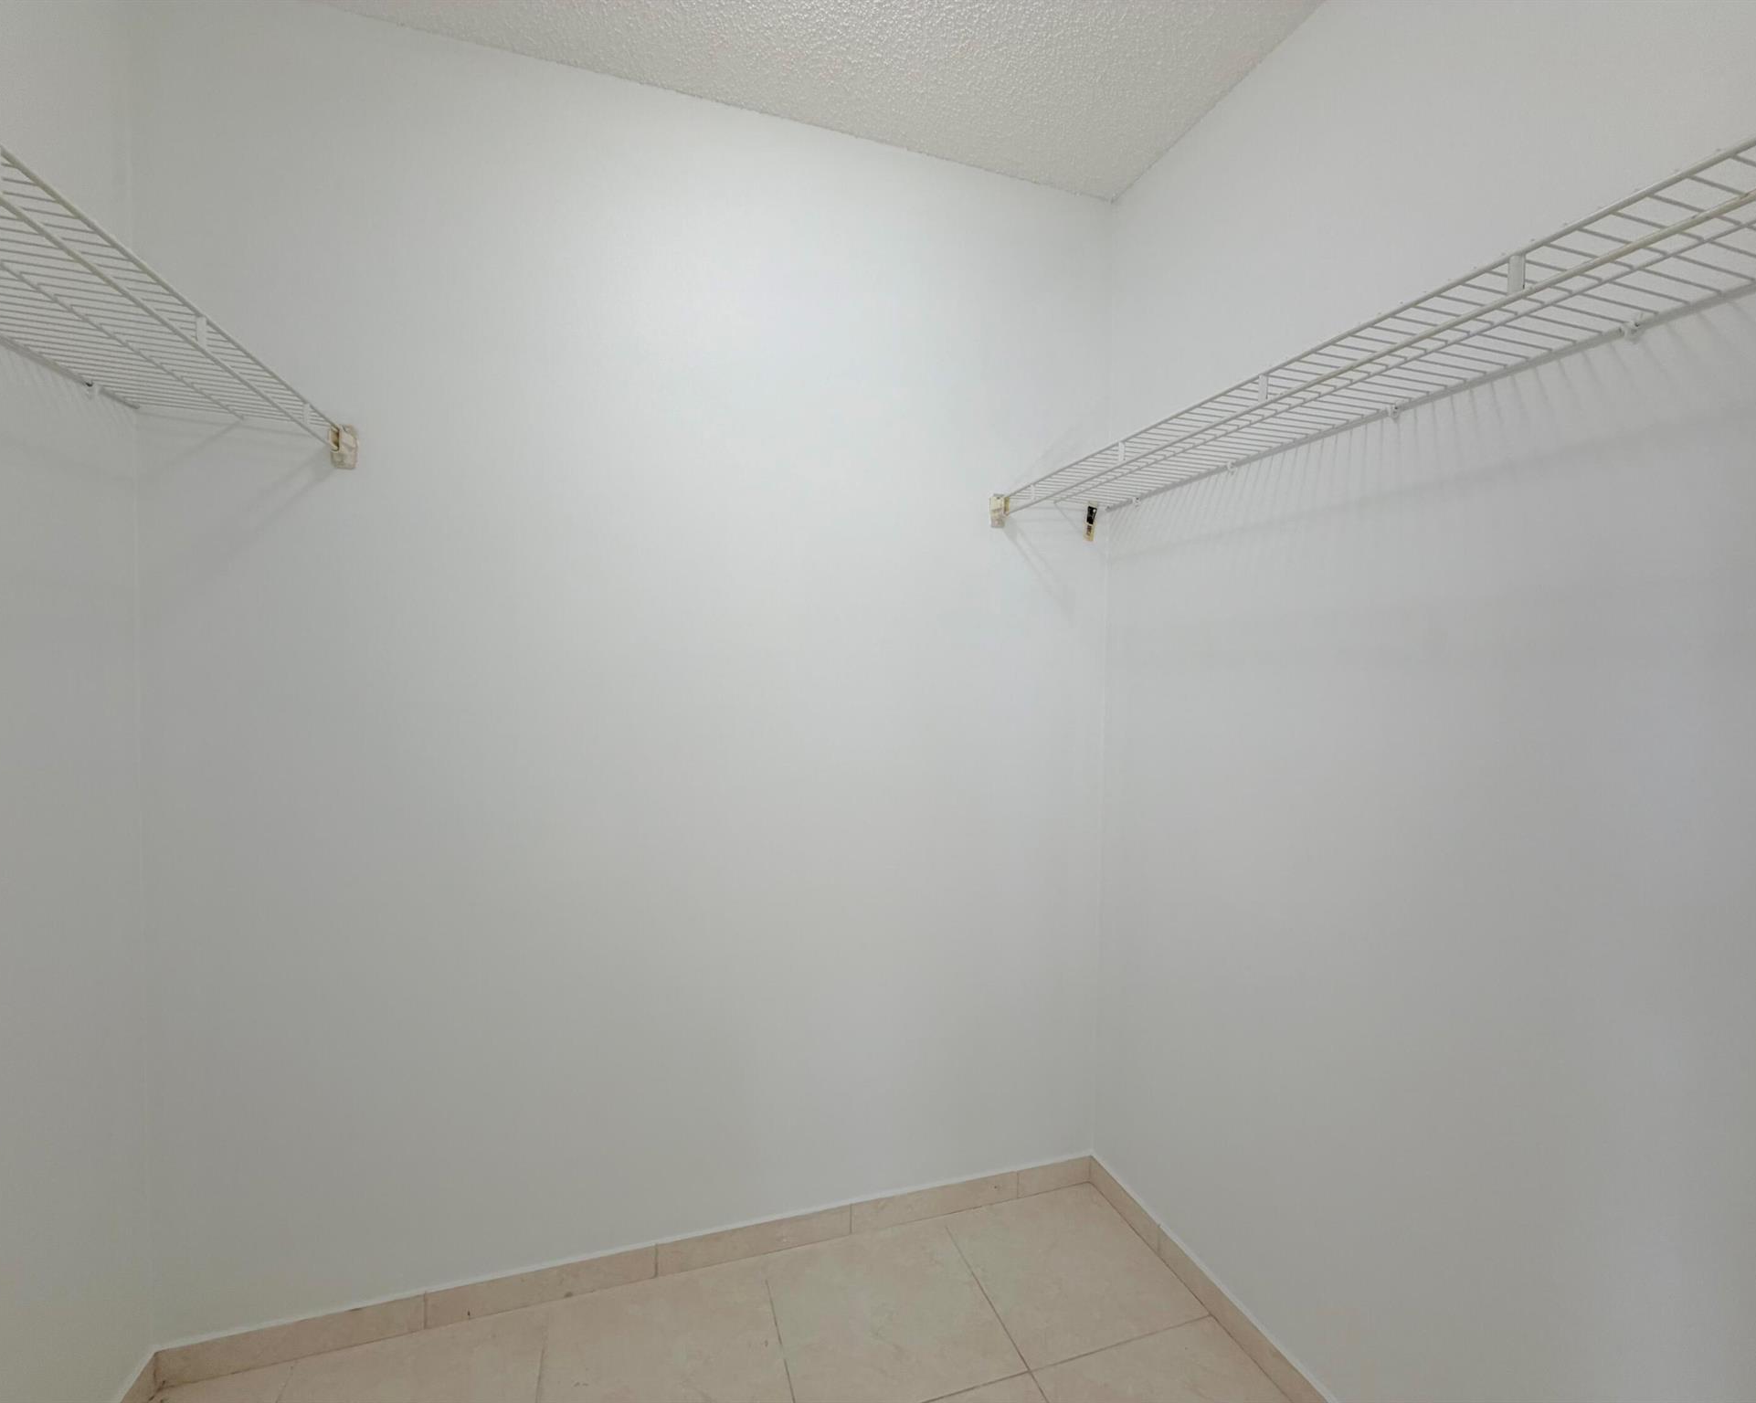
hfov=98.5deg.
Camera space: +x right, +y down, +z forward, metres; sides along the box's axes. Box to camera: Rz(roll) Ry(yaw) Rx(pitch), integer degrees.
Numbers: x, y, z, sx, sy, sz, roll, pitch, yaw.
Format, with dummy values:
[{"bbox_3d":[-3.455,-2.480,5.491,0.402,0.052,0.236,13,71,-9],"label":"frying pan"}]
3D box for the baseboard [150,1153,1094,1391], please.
[{"bbox_3d":[-0.363,1.179,1.630,1.901,0.071,0.014,0,2,-18],"label":"baseboard"}]

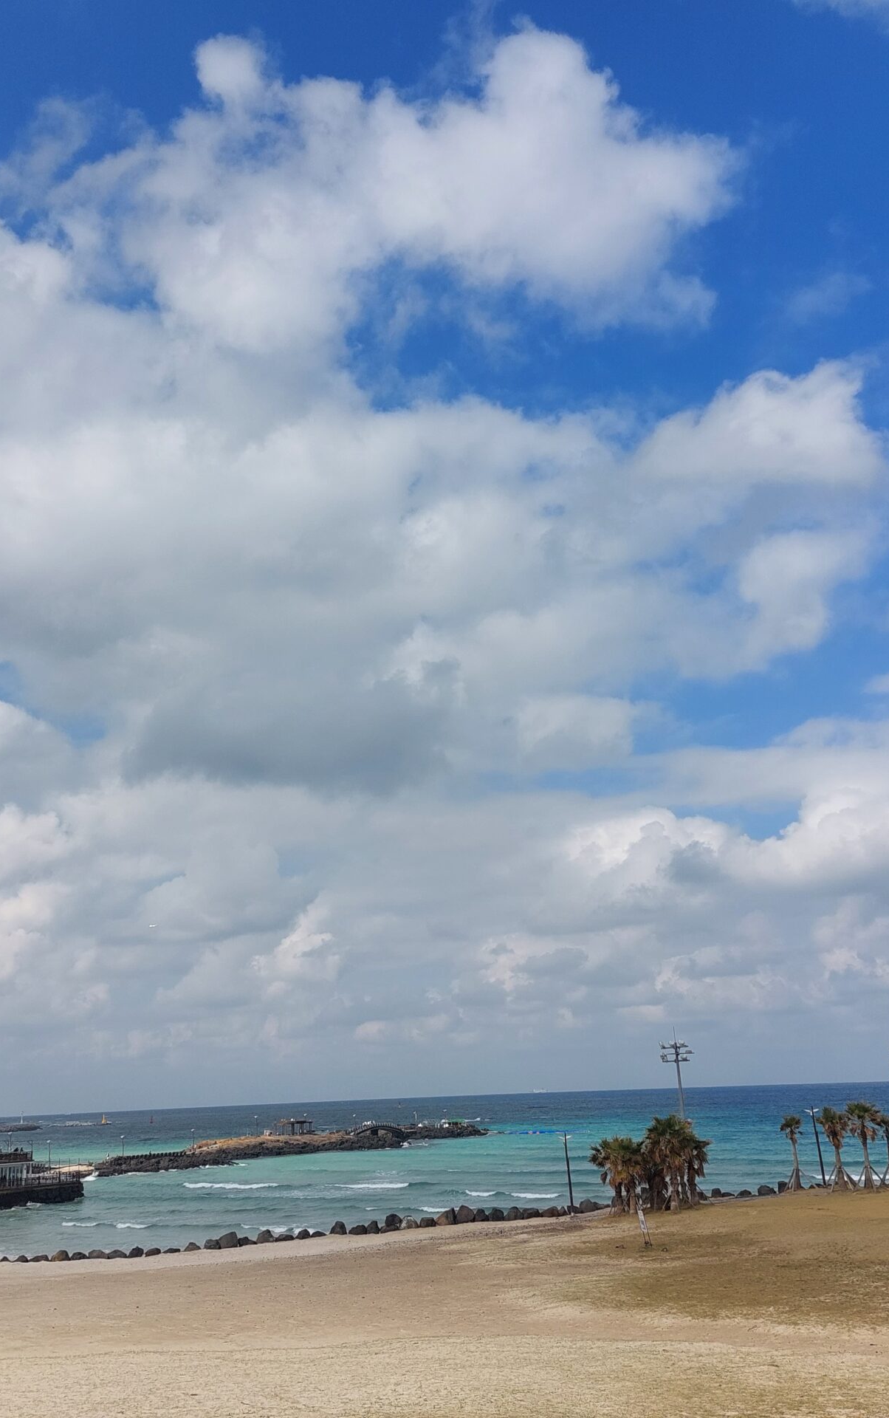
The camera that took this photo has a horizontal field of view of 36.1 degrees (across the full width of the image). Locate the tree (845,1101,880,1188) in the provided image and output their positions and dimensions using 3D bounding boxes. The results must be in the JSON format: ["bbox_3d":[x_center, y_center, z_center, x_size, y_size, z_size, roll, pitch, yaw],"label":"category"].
[{"bbox_3d":[33.789,35.427,111.101,2.861,6.761,2.861,-6,-16,15],"label":"tree"}]

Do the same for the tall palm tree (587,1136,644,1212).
[{"bbox_3d":[12.805,33.678,98.889,4.247,5.376,4.247,-4,-16,6],"label":"tall palm tree"}]

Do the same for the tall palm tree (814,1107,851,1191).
[{"bbox_3d":[26.739,30.018,93.238,2.300,5.430,2.300,-6,-16,14],"label":"tall palm tree"}]

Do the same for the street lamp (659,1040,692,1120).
[{"bbox_3d":[16.620,29.035,96.485,2.400,10.900,1.200,-5,-16,8],"label":"street lamp"}]

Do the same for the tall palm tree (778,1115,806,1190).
[{"bbox_3d":[24.058,30.564,94.073,1.750,4.940,1.750,-6,-16,13],"label":"tall palm tree"}]

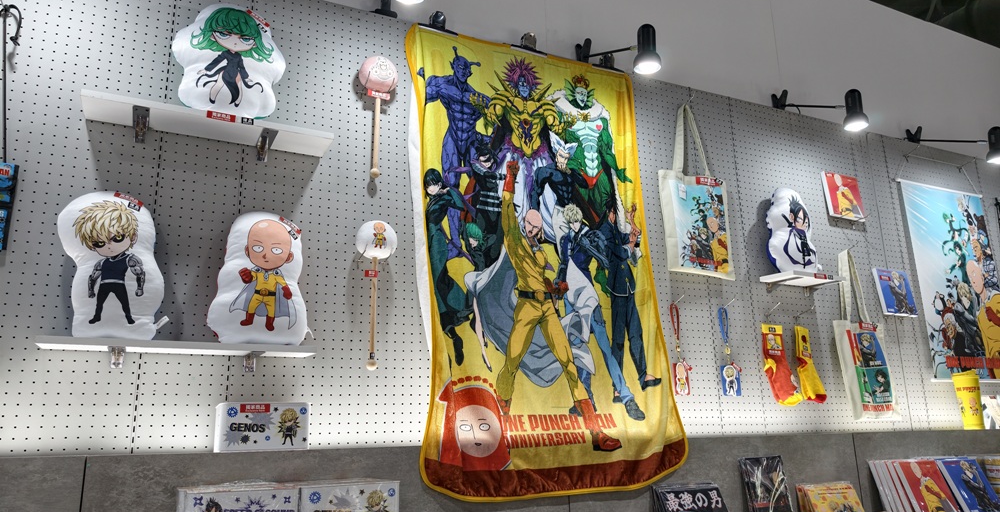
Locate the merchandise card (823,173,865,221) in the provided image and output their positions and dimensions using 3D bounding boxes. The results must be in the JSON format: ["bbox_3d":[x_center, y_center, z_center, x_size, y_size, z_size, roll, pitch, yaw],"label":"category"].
[{"bbox_3d":[1.446,-0.250,2.914,0.195,0.193,0.018,5,-19,-25],"label":"merchandise card"}]

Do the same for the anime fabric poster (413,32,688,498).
[{"bbox_3d":[0.139,-0.035,2.127,0.860,1.445,0.105,5,-23,-25],"label":"anime fabric poster"}]

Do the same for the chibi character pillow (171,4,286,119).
[{"bbox_3d":[-0.718,-0.510,1.849,0.285,0.355,0.105,5,-20,-25],"label":"chibi character pillow"}]

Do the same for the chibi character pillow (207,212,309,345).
[{"bbox_3d":[-0.615,0.063,1.791,0.245,0.355,0.100,5,-20,-25],"label":"chibi character pillow"}]

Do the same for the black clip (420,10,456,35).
[{"bbox_3d":[-0.207,-0.770,2.297,0.143,0.077,0.045,5,-15,-26],"label":"black clip"}]

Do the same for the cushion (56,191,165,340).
[{"bbox_3d":[-0.923,0.027,1.649,0.224,0.363,0.100,-1,-17,-27],"label":"cushion"}]

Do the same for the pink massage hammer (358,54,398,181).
[{"bbox_3d":[-0.363,-0.406,2.043,0.114,0.395,0.100,5,-15,-25],"label":"pink massage hammer"}]

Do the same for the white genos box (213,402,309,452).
[{"bbox_3d":[-0.582,0.416,1.685,0.204,0.110,0.135,6,-16,-27],"label":"white genos box"}]

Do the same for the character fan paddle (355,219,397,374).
[{"bbox_3d":[-0.343,0.102,1.923,0.114,0.420,0.100,5,-15,-25],"label":"character fan paddle"}]

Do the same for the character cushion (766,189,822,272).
[{"bbox_3d":[1.108,-0.092,2.643,0.223,0.355,0.105,5,-20,-25],"label":"character cushion"}]

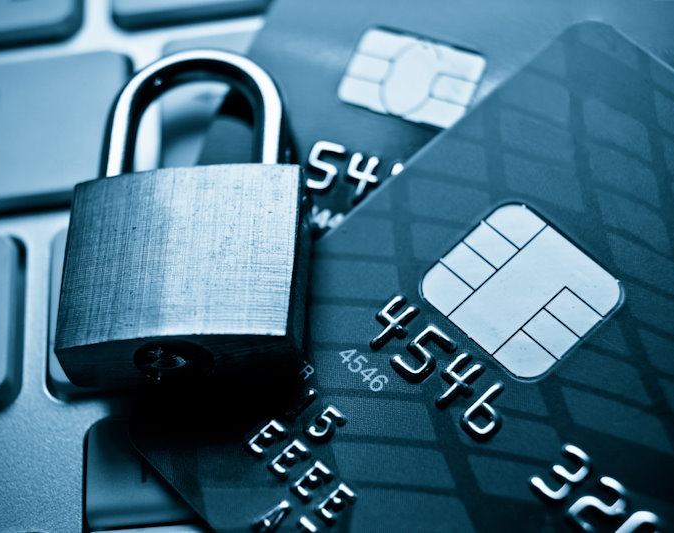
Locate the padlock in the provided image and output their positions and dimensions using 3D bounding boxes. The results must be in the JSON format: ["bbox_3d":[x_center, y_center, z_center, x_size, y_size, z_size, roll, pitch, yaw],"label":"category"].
[{"bbox_3d":[-0.011,-0.005,0.147,0.018,0.008,0.030,-4,58,11],"label":"padlock"}]

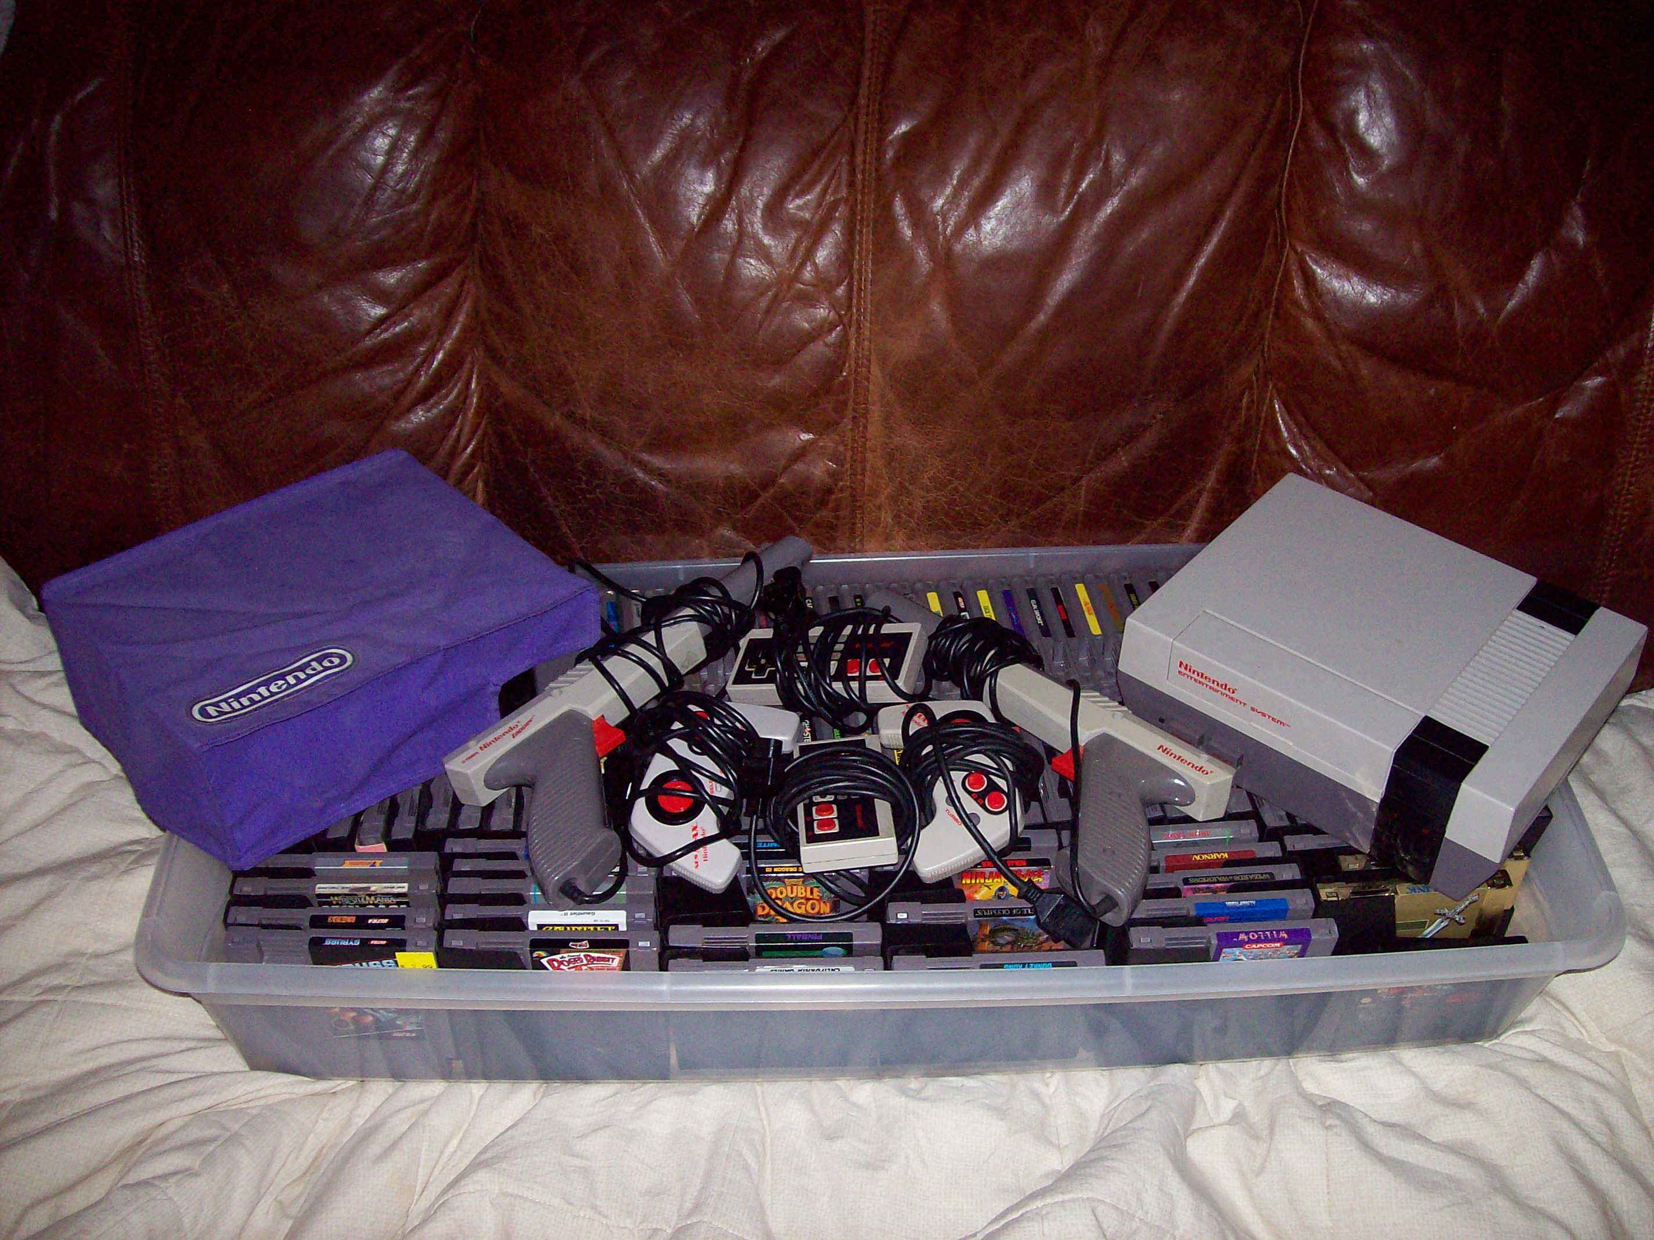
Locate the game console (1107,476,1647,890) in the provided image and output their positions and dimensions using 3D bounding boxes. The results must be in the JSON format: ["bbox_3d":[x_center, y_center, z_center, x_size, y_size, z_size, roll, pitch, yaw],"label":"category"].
[{"bbox_3d":[0.350,0.036,1.099,0.254,0.088,0.203,29,48,30],"label":"game console"}]

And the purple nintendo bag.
[{"bbox_3d":[-0.316,0.016,1.092,0.260,0.090,0.210,-26,44,-36],"label":"purple nintendo bag"}]

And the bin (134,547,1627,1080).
[{"bbox_3d":[0.030,0.135,1.137,0.855,0.148,0.387,-1,41,-2],"label":"bin"}]

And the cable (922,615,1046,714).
[{"bbox_3d":[0.100,0.028,1.100,0.079,0.050,0.055,-1,41,-2],"label":"cable"}]

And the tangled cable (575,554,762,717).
[{"bbox_3d":[-0.102,0.010,1.090,0.118,0.065,0.090,-1,41,-2],"label":"tangled cable"}]

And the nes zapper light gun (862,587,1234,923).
[{"bbox_3d":[0.108,0.072,1.065,0.270,0.042,0.136,30,57,32],"label":"nes zapper light gun"}]

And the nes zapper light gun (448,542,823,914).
[{"bbox_3d":[-0.093,0.051,1.050,0.268,0.042,0.132,-36,66,-23],"label":"nes zapper light gun"}]

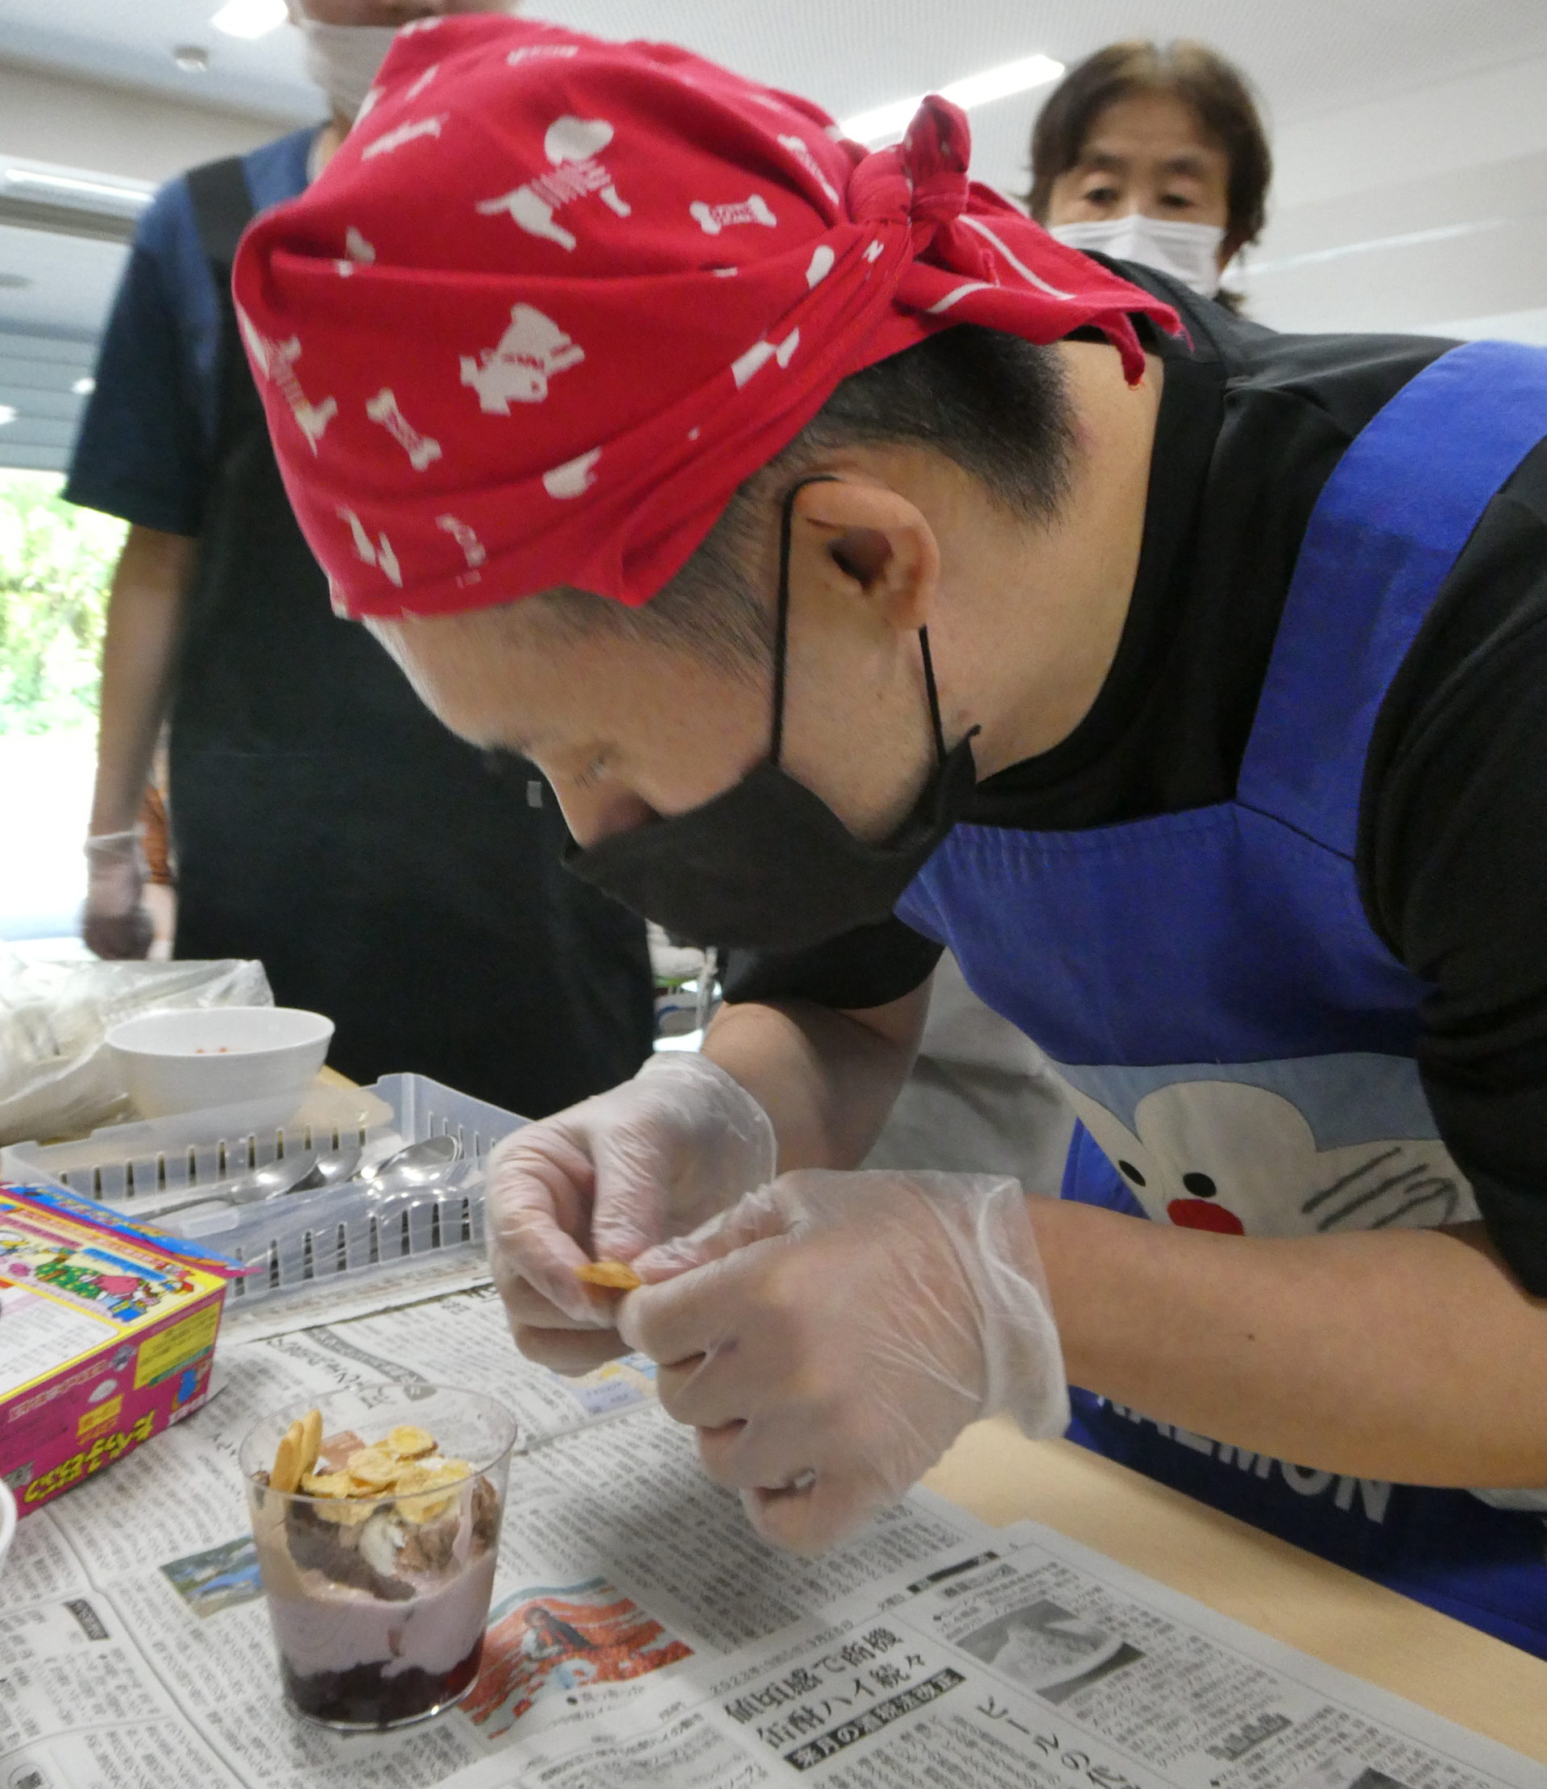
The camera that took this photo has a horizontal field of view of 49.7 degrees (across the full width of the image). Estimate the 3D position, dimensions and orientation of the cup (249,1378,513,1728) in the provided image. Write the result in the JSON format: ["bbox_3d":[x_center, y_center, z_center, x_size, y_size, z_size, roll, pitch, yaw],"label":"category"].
[{"bbox_3d":[-0.109,0.183,0.463,0.073,0.069,0.073,1,7,0],"label":"cup"}]

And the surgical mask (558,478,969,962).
[{"bbox_3d":[0.000,-0.050,0.550,0.118,0.135,0.150,41,2,-20],"label":"surgical mask"}]

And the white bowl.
[{"bbox_3d":[-0.341,0.112,1.034,0.141,0.057,0.141,1,7,0],"label":"white bowl"}]

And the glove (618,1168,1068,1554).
[{"bbox_3d":[0.021,0.132,0.475,0.115,0.100,0.085,-1,8,-19],"label":"glove"}]

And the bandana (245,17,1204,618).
[{"bbox_3d":[-0.026,-0.184,0.540,0.280,0.172,0.180,-25,16,3],"label":"bandana"}]

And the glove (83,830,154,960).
[{"bbox_3d":[-0.479,0.004,1.220,0.056,0.105,0.080,0,7,-11],"label":"glove"}]

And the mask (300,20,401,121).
[{"bbox_3d":[-0.237,-0.529,1.080,0.138,0.090,0.085,-1,21,-12],"label":"mask"}]

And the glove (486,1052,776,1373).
[{"bbox_3d":[-0.044,0.100,0.525,0.100,0.090,0.082,-4,9,-36],"label":"glove"}]

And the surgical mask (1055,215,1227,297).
[{"bbox_3d":[0.319,-0.546,1.460,0.150,0.095,0.080,5,21,14],"label":"surgical mask"}]

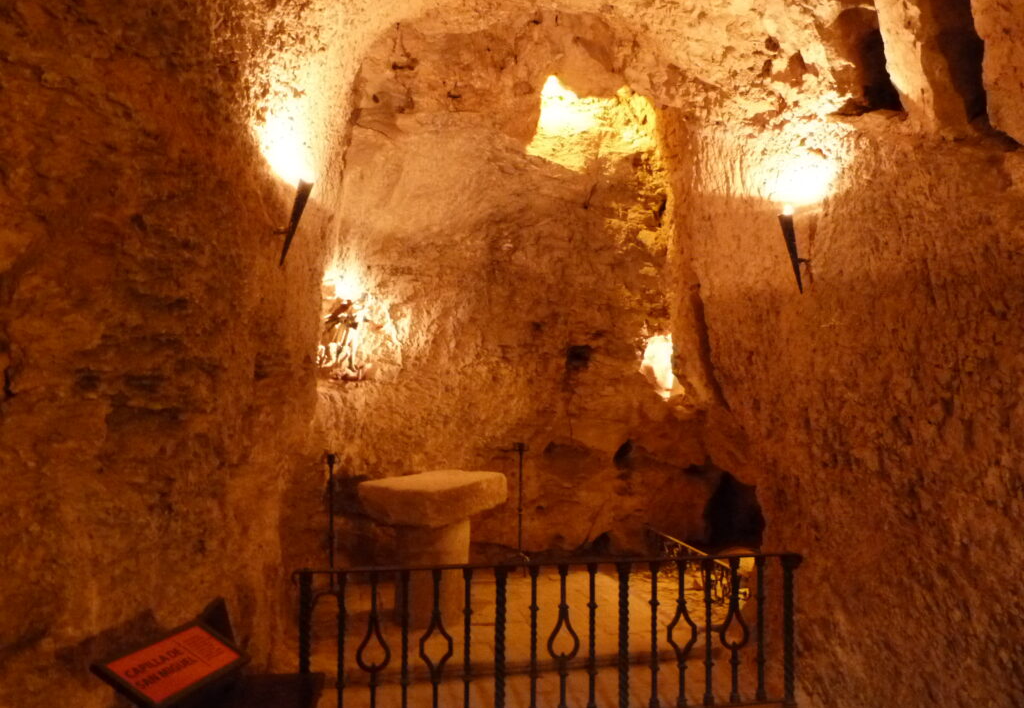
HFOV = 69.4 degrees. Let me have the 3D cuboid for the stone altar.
[{"bbox_3d":[-0.505,1.315,5.030,0.620,0.920,0.950,0,-1,34],"label":"stone altar"}]

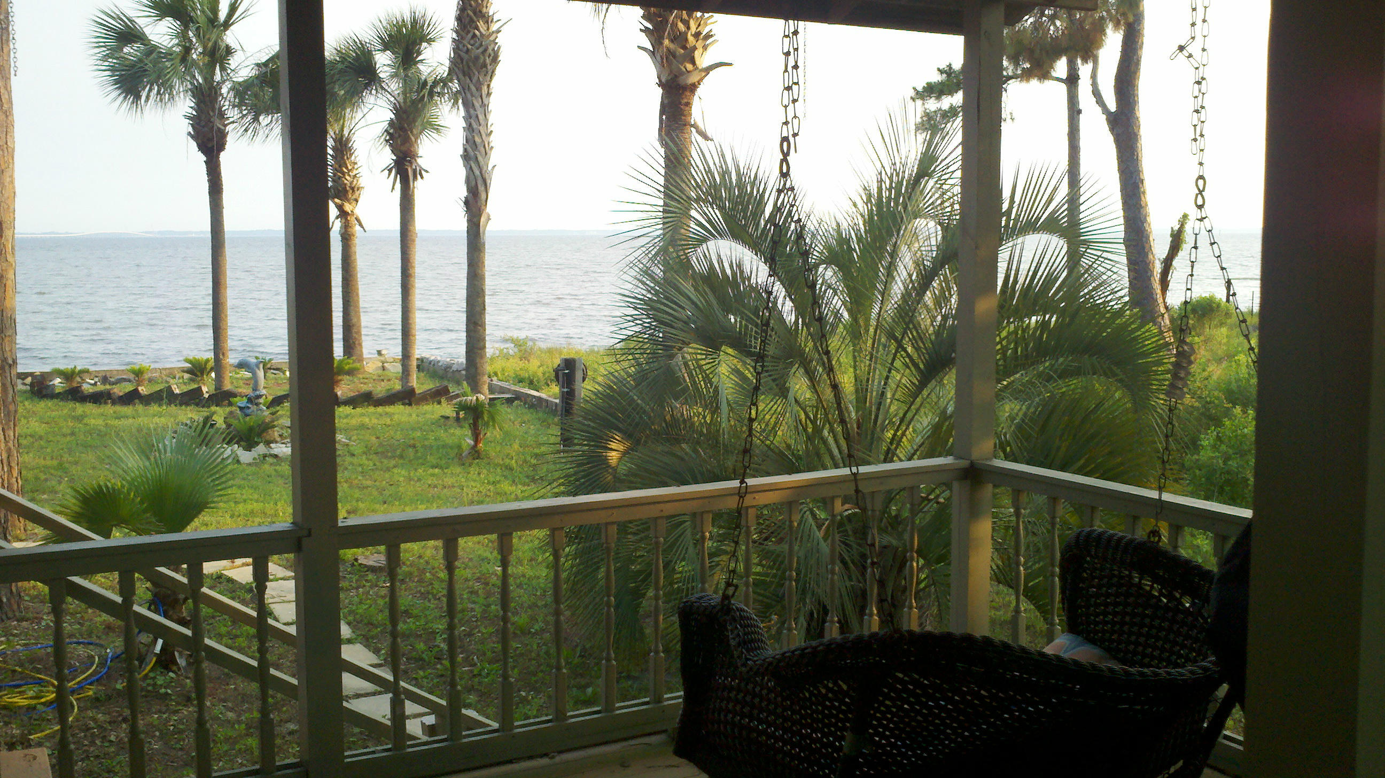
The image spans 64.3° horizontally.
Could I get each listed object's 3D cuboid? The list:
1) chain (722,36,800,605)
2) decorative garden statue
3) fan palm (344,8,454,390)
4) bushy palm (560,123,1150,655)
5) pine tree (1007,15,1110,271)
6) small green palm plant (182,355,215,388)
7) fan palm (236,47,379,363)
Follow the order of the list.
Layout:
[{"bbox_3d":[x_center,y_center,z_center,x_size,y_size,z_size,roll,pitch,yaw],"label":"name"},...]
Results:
[{"bbox_3d":[0.136,-0.196,2.443,0.110,1.420,0.280,-4,9,-26],"label":"chain"},{"bbox_3d":[-7.536,-0.044,18.779,0.520,1.025,0.420,-2,8,-14],"label":"decorative garden statue"},{"bbox_3d":[-6.036,-3.862,22.883,2.600,7.802,2.600,0,8,0],"label":"fan palm"},{"bbox_3d":[1.282,0.048,8.390,4.400,4.140,4.400,0,8,0],"label":"bushy palm"},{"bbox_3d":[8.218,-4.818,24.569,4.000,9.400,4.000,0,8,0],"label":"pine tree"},{"bbox_3d":[-10.406,-0.364,23.177,0.700,0.688,0.700,0,8,0],"label":"small green palm plant"},{"bbox_3d":[-8.492,-4.196,25.461,3.500,7.650,3.500,0,8,0],"label":"fan palm"}]

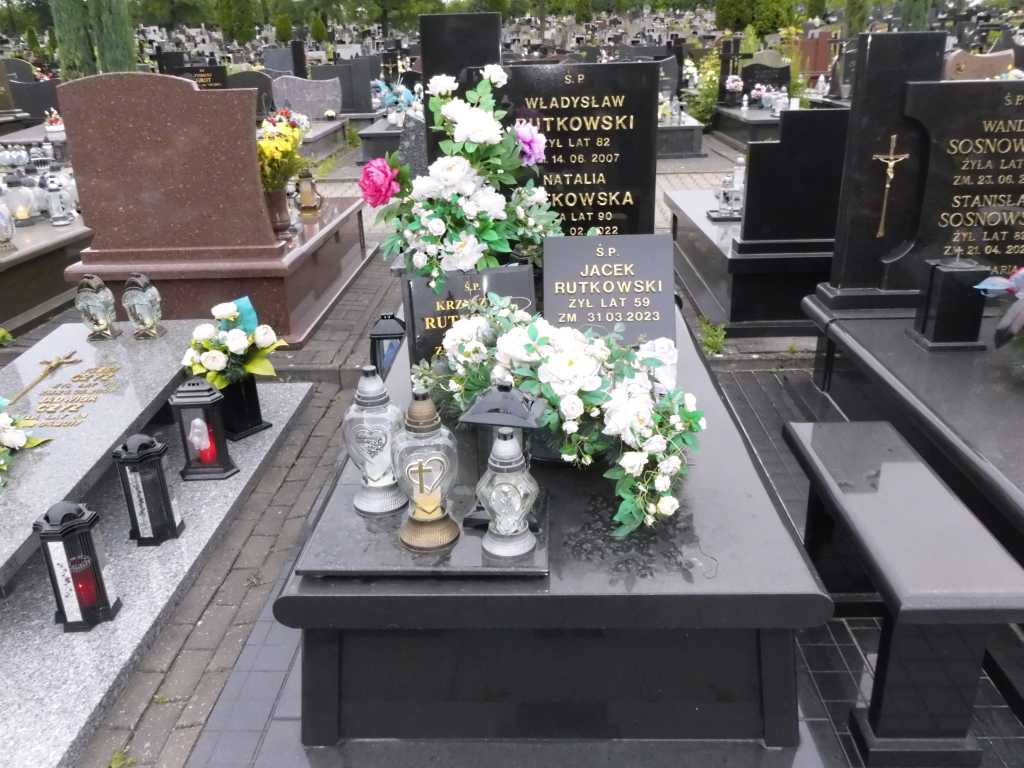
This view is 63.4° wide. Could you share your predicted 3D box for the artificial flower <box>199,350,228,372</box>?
[{"bbox_3d":[-1.149,-0.087,3.188,0.112,0.085,0.085,-10,23,-19],"label":"artificial flower"}]

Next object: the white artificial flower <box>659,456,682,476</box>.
[{"bbox_3d":[0.390,0.203,2.036,0.054,0.044,0.050,0,22,2],"label":"white artificial flower"}]

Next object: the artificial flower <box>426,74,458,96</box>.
[{"bbox_3d":[-0.226,-0.970,2.691,0.104,0.075,0.090,-3,22,-4],"label":"artificial flower"}]

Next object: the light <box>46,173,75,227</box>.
[{"bbox_3d":[-3.351,-1.369,6.123,0.153,0.340,0.153,-13,25,-26],"label":"light"}]

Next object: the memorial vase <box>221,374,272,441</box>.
[{"bbox_3d":[-1.195,0.082,3.643,0.145,0.265,0.190,14,27,33],"label":"memorial vase"}]

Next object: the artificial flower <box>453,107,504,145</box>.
[{"bbox_3d":[-0.120,-0.929,2.976,0.172,0.123,0.140,0,22,2],"label":"artificial flower"}]

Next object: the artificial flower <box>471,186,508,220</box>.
[{"bbox_3d":[-0.073,-0.589,2.701,0.124,0.111,0.090,-2,22,-1],"label":"artificial flower"}]

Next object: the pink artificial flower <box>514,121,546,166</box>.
[{"bbox_3d":[0.065,-0.840,2.894,0.115,0.155,0.090,-21,29,-39],"label":"pink artificial flower"}]

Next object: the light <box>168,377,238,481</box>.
[{"bbox_3d":[-1.162,0.164,3.139,0.222,0.374,0.153,-1,22,2],"label":"light"}]

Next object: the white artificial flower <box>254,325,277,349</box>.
[{"bbox_3d":[-1.048,-0.202,3.521,0.086,0.092,0.087,0,22,2],"label":"white artificial flower"}]

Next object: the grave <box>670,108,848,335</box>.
[{"bbox_3d":[1.668,-1.185,5.178,1.130,1.130,2.172,-1,22,2],"label":"grave"}]

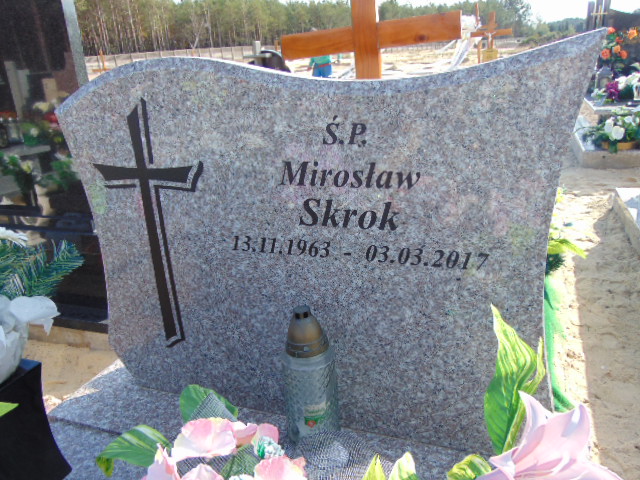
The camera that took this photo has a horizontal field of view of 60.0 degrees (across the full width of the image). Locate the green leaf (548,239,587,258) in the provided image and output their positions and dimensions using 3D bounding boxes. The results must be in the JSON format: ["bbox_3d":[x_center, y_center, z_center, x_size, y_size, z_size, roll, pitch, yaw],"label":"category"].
[{"bbox_3d":[0.952,0.033,2.150,0.160,0.070,0.100,2,21,16],"label":"green leaf"}]

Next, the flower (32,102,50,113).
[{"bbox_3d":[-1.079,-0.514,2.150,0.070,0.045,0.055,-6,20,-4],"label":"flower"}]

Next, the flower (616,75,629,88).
[{"bbox_3d":[2.890,-1.514,5.300,0.115,0.120,0.100,6,22,26],"label":"flower"}]

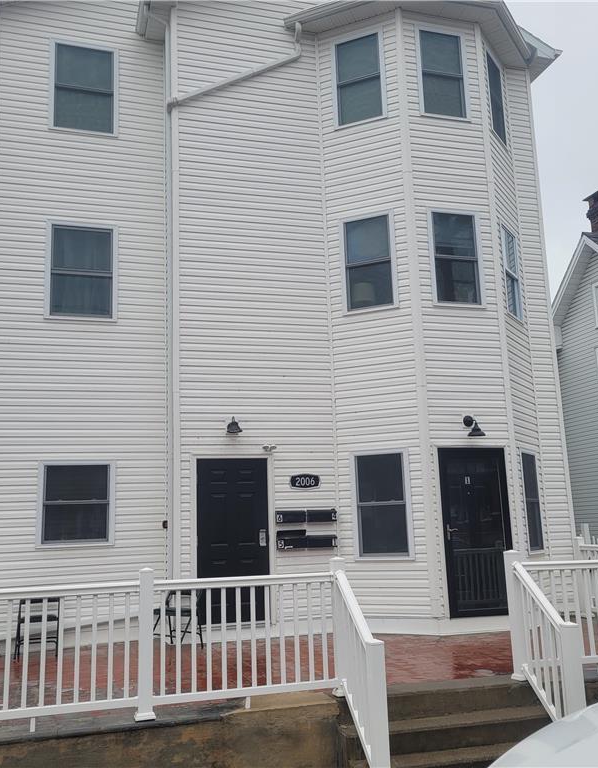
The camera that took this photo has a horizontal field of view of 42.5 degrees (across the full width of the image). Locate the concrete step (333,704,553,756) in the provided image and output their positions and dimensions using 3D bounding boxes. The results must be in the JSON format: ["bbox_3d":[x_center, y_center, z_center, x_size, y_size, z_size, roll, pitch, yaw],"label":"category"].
[{"bbox_3d":[1.230,2.859,6.321,1.780,0.169,0.321,1,-10,-15],"label":"concrete step"}]

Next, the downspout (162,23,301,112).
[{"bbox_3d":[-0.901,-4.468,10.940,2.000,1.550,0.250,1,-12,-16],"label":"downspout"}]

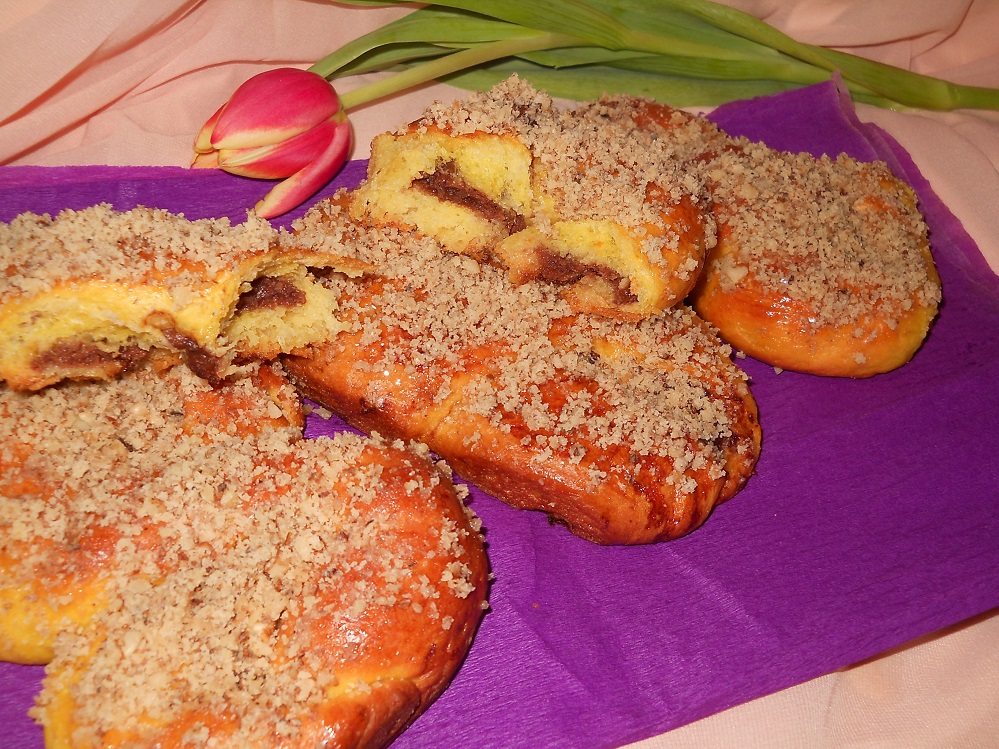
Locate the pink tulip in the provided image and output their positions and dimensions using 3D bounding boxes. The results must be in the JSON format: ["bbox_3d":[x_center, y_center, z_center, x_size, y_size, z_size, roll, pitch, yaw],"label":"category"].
[{"bbox_3d":[-0.090,-0.098,0.479,0.067,0.043,0.050,-30,62,-37],"label":"pink tulip"}]

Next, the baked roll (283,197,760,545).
[{"bbox_3d":[0.002,-0.009,0.370,0.166,0.039,0.078,26,51,23],"label":"baked roll"}]

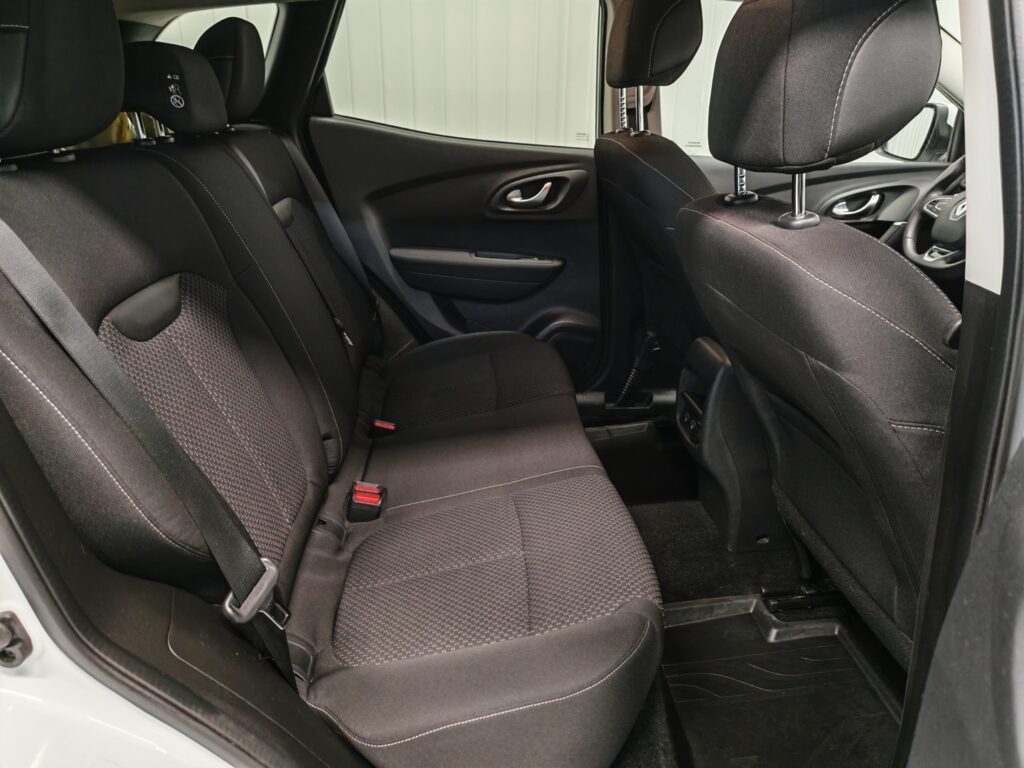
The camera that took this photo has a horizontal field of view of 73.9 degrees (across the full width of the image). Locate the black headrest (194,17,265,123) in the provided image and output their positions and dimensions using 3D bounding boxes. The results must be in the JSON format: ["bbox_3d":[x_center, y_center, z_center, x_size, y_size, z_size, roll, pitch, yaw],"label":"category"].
[{"bbox_3d":[-0.542,-0.595,1.303,0.120,0.187,0.225,-3,23,-2],"label":"black headrest"}]

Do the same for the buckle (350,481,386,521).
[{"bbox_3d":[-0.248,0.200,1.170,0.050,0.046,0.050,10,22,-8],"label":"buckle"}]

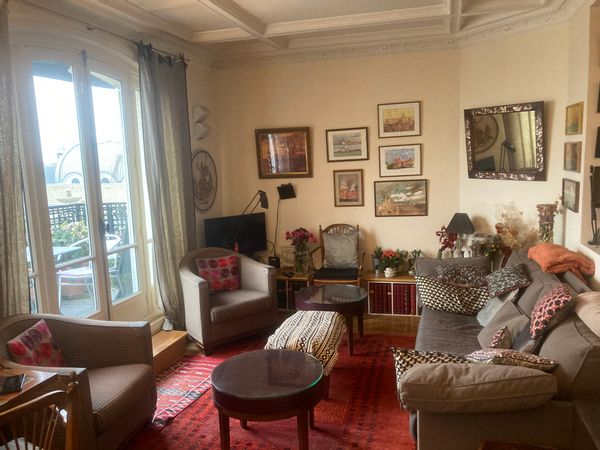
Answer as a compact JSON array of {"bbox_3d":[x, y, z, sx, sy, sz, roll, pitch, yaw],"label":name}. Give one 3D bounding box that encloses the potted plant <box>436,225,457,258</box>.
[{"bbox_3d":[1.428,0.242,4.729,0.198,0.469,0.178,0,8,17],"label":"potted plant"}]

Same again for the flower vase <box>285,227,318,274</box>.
[{"bbox_3d":[0.005,0.283,5.198,0.307,0.487,0.277,0,8,17],"label":"flower vase"}]

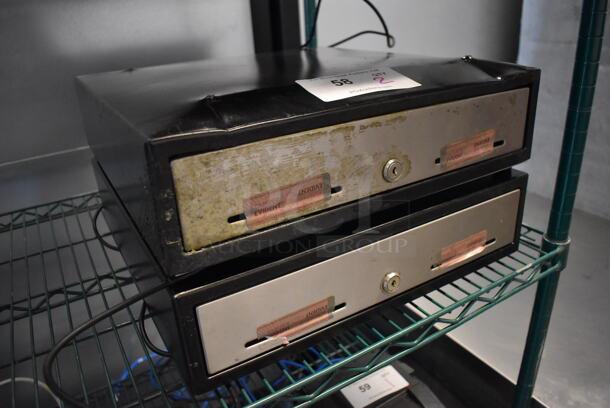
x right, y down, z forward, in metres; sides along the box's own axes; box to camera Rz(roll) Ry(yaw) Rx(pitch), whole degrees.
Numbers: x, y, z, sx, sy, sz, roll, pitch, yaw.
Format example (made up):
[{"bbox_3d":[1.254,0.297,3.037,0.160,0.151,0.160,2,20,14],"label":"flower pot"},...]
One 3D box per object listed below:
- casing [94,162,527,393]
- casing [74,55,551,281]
[{"bbox_3d":[-0.030,-0.005,0.623,0.410,0.103,0.435,-16,27,-27],"label":"casing"},{"bbox_3d":[-0.035,-0.112,0.583,0.410,0.106,0.435,-16,27,-27],"label":"casing"}]

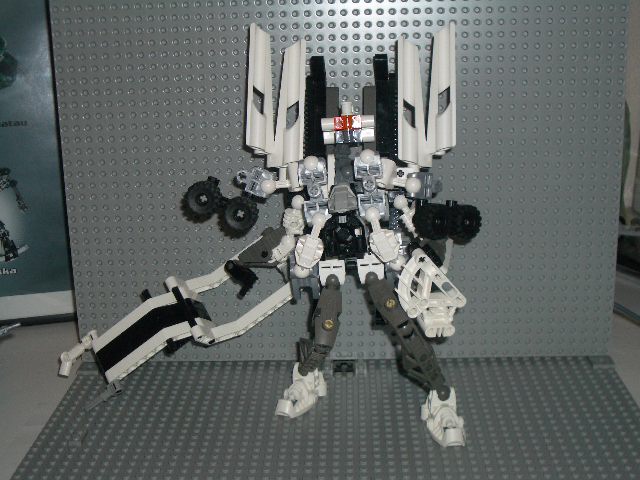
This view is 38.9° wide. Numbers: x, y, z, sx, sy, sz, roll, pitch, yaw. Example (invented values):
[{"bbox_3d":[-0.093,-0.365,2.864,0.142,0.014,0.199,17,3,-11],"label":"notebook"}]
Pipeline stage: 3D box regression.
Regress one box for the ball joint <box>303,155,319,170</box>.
[{"bbox_3d":[-0.005,-0.048,0.562,0.009,0.009,0.009,-1,17,2],"label":"ball joint"}]

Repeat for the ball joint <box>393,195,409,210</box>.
[{"bbox_3d":[0.052,-0.024,0.580,0.009,0.009,0.009,-1,16,2],"label":"ball joint"}]

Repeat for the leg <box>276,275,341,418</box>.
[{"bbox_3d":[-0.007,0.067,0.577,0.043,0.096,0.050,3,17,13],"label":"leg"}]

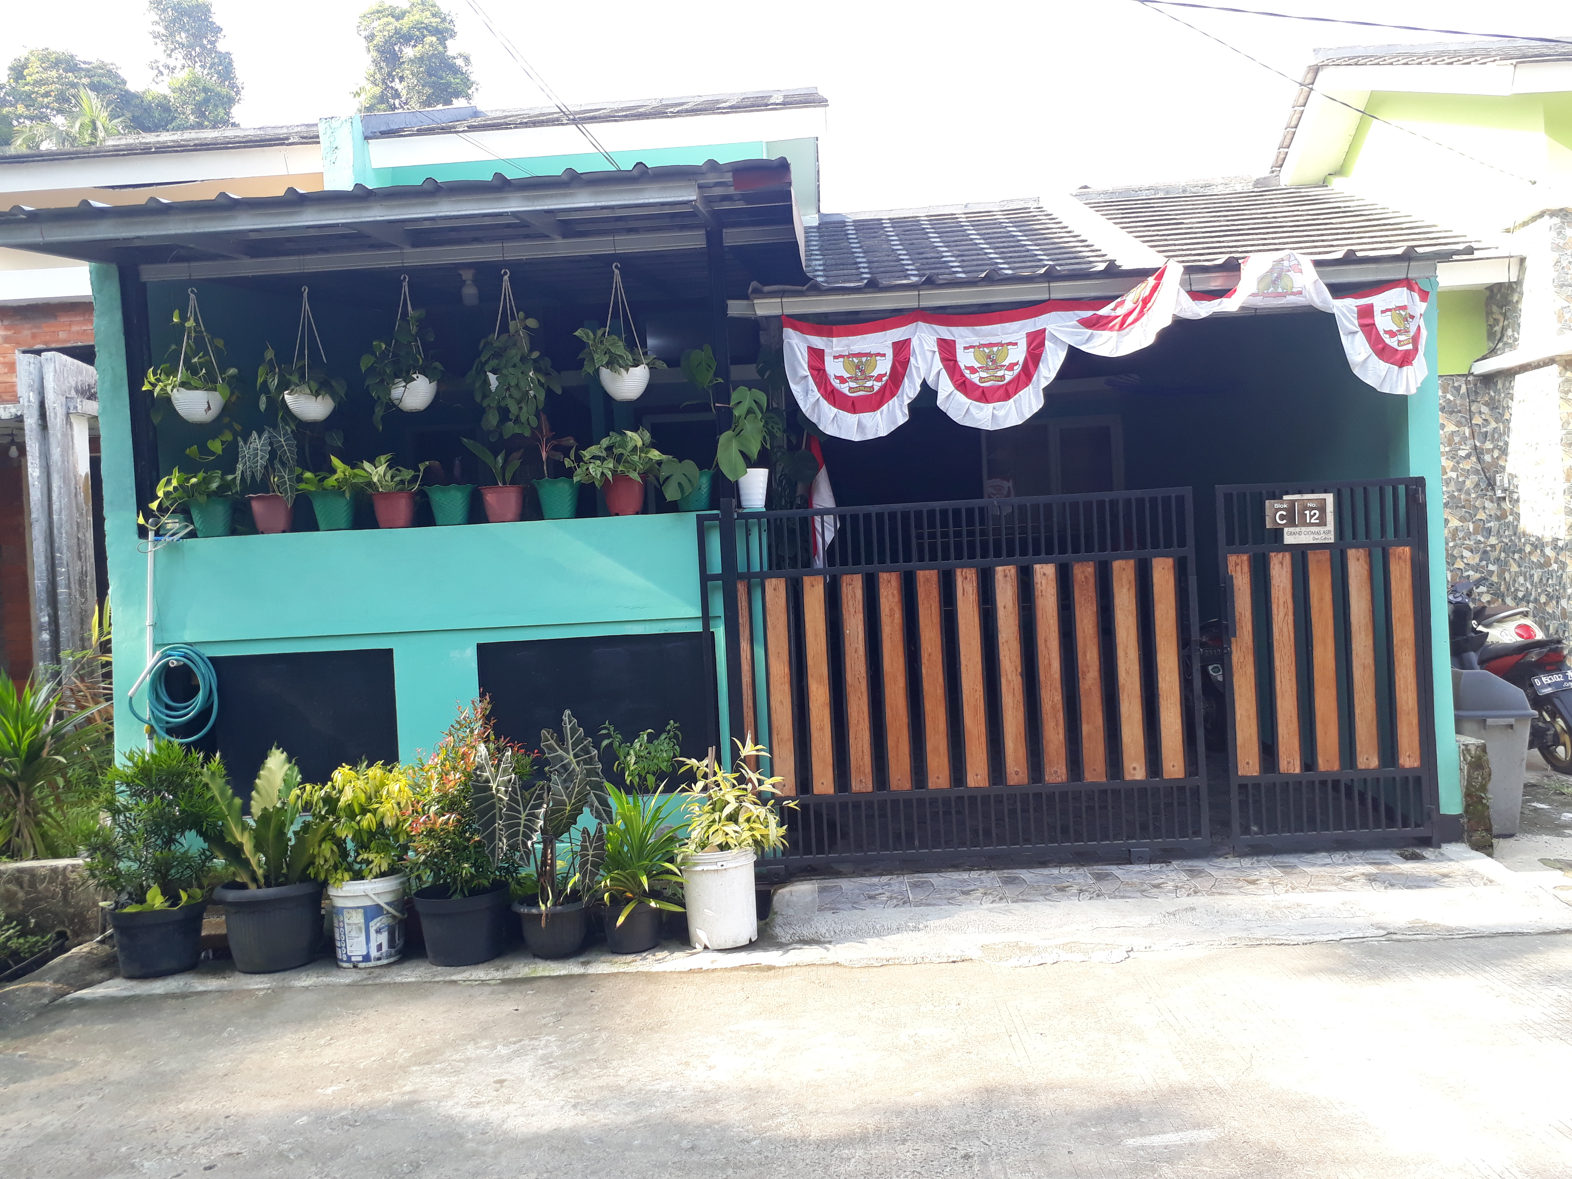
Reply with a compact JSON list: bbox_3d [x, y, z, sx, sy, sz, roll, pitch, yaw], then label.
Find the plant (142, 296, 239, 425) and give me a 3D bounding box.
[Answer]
[{"bbox_3d":[-2.757,-1.070,5.682,0.432,0.615,0.360,-3,0,3],"label":"plant"}]

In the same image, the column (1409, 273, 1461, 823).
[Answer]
[{"bbox_3d":[2.821,-0.182,5.473,0.135,2.393,0.190,-3,0,3],"label":"column"}]

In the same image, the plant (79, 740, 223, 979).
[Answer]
[{"bbox_3d":[-2.545,1.082,4.920,0.562,0.941,0.520,-3,0,3],"label":"plant"}]

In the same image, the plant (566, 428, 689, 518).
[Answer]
[{"bbox_3d":[-0.732,-0.534,5.629,0.534,0.384,0.420,-3,0,3],"label":"plant"}]

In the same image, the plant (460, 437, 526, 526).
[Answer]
[{"bbox_3d":[-1.326,-0.492,5.551,0.284,0.384,0.230,-3,0,2],"label":"plant"}]

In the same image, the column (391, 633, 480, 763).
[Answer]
[{"bbox_3d":[-1.573,0.590,5.654,0.390,0.753,0.150,-3,0,3],"label":"column"}]

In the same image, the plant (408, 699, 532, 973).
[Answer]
[{"bbox_3d":[-1.282,0.976,4.971,0.488,1.046,0.440,-3,0,2],"label":"plant"}]

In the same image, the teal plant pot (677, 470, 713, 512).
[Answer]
[{"bbox_3d":[-0.441,-0.446,5.617,0.220,0.200,0.220,-3,0,0],"label":"teal plant pot"}]

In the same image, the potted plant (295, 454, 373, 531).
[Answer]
[{"bbox_3d":[-2.079,-0.440,5.632,0.344,0.338,0.290,-3,0,3],"label":"potted plant"}]

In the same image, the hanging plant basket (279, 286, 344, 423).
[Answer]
[{"bbox_3d":[-2.190,-1.082,5.657,0.289,0.623,0.270,-3,0,3],"label":"hanging plant basket"}]

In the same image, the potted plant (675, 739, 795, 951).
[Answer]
[{"bbox_3d":[-0.206,1.018,4.964,0.461,0.798,0.440,-3,0,3],"label":"potted plant"}]

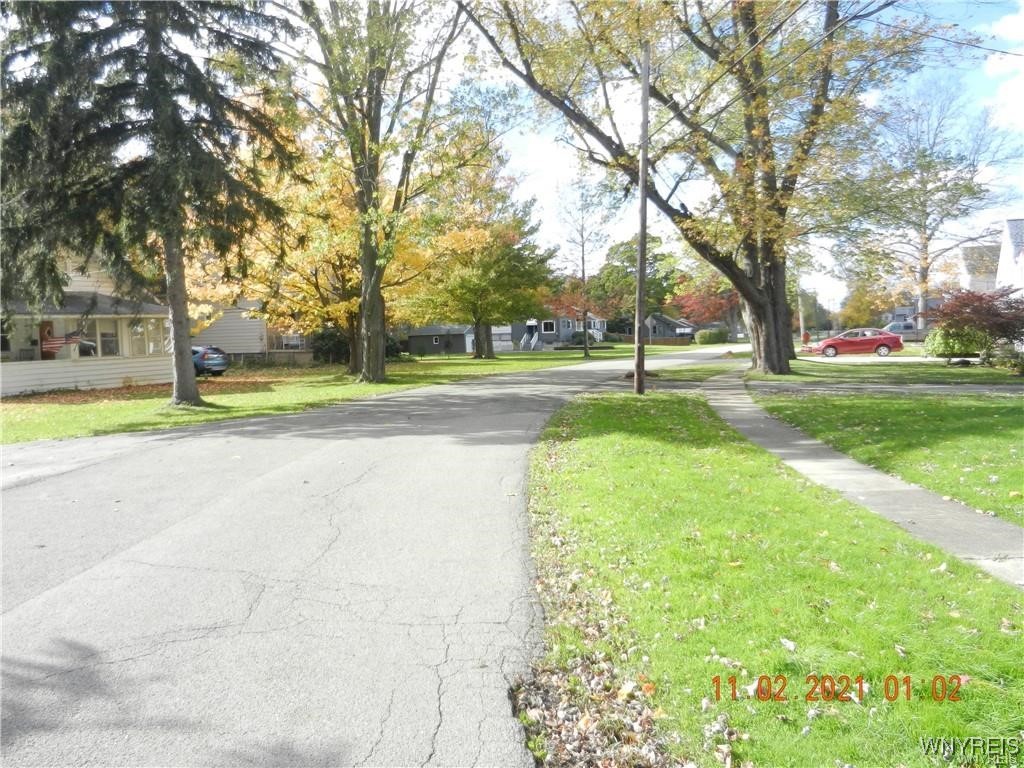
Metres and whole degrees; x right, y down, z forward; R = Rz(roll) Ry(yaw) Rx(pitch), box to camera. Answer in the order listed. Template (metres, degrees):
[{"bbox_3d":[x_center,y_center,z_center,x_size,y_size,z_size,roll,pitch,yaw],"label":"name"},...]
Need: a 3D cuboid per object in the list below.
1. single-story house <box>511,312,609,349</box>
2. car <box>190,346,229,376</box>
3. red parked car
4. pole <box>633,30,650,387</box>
[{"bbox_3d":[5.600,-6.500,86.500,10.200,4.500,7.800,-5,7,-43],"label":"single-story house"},{"bbox_3d":[-17.950,-1.280,41.200,4.500,1.650,1.820,3,6,28],"label":"car"},{"bbox_3d":[17.500,-2.140,38.100,4.580,1.450,1.800,0,5,-1],"label":"red parked car"},{"bbox_3d":[3.320,-4.100,18.700,0.260,8.800,0.260,0,5,0],"label":"pole"}]

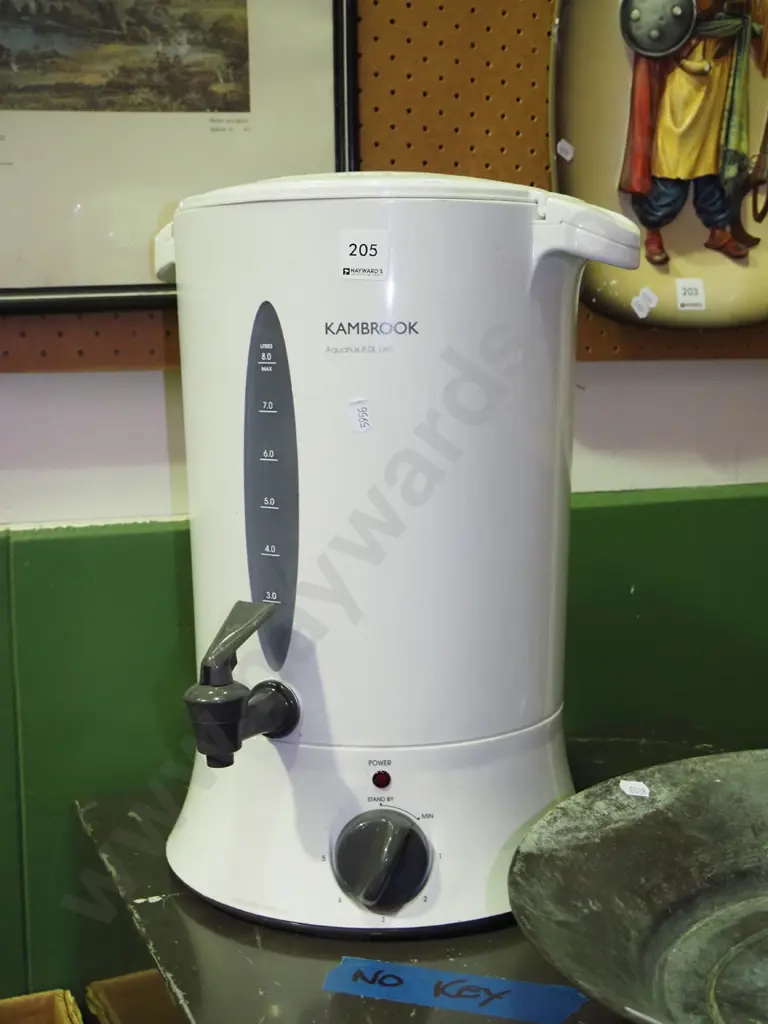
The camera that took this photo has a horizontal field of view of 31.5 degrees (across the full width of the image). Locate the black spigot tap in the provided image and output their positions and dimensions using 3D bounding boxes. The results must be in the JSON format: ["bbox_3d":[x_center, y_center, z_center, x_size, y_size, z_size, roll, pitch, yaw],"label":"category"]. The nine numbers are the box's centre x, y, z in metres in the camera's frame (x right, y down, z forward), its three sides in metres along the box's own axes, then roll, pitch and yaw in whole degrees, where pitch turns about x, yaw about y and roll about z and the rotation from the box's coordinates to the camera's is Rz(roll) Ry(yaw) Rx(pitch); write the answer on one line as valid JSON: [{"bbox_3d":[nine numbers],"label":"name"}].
[{"bbox_3d":[-0.080,0.092,0.733,0.035,0.085,0.070,4,9,30],"label":"black spigot tap"}]

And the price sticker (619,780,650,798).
[{"bbox_3d":[0.154,0.170,0.835,0.021,0.001,0.011,10,39,-22],"label":"price sticker"}]

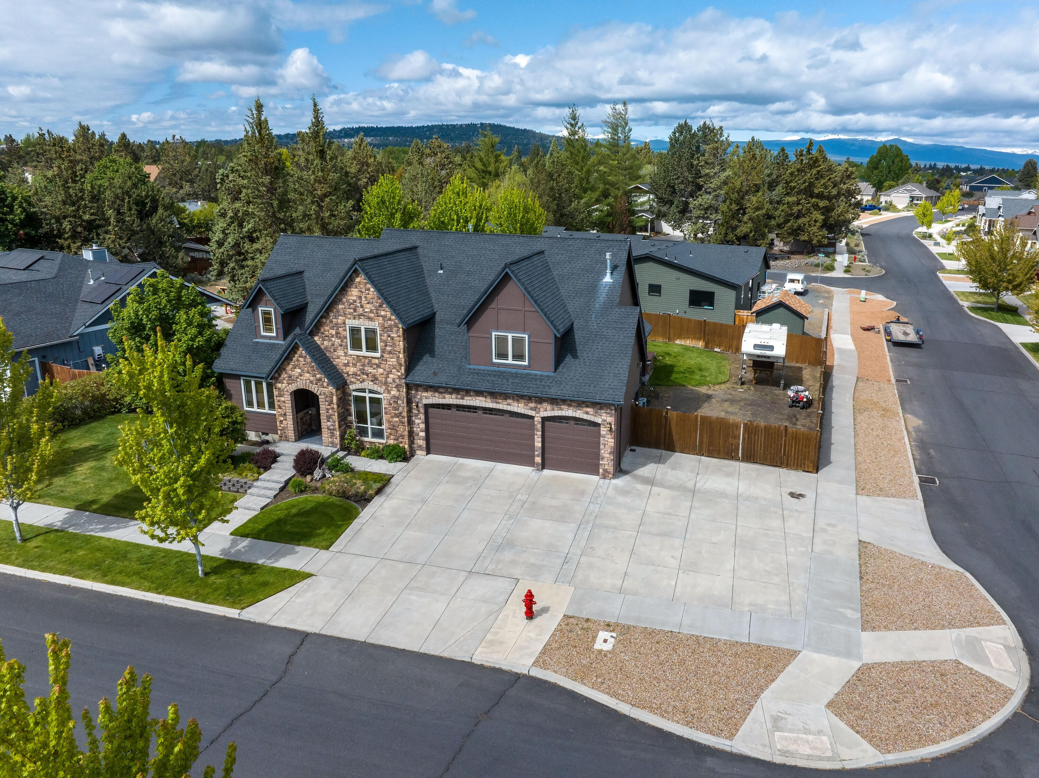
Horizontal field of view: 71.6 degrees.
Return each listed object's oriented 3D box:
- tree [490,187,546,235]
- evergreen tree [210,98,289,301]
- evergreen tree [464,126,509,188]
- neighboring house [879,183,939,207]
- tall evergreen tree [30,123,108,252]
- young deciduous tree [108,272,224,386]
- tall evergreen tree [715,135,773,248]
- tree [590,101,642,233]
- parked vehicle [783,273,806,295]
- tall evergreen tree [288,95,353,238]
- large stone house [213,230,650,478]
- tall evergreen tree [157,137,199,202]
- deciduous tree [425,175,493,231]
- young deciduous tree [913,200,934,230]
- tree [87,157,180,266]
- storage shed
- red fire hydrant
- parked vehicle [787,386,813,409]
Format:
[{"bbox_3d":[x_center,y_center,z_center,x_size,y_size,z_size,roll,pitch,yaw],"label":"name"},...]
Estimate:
[{"bbox_3d":[-0.082,-8.381,48.500,4.200,10.144,4.200,6,18,17],"label":"tree"},{"bbox_3d":[-23.619,-16.307,63.000,7.200,16.988,7.200,6,18,17],"label":"evergreen tree"},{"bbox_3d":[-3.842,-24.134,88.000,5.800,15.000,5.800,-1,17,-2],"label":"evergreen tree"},{"bbox_3d":[114.314,-56.879,211.000,10.500,6.000,12.800,-14,22,-38],"label":"neighboring house"},{"bbox_3d":[-51.514,-21.670,82.543,7.800,16.570,7.800,-10,20,-30],"label":"tall evergreen tree"},{"bbox_3d":[-17.107,-2.154,35.000,5.800,7.181,5.800,6,18,17],"label":"young deciduous tree"},{"bbox_3d":[31.219,-27.424,101.000,8.000,14.800,8.000,5,18,16],"label":"tall evergreen tree"},{"bbox_3d":[14.273,-31.228,105.927,7.500,20.730,7.500,2,17,7],"label":"tree"},{"bbox_3d":[27.800,-10.450,72.700,1.850,1.750,4.500,7,19,22],"label":"parked vehicle"},{"bbox_3d":[-17.716,-16.703,64.000,6.600,17.238,6.600,6,18,17],"label":"tall evergreen tree"},{"bbox_3d":[-3.212,-3.037,35.270,18.850,9.200,13.600,6,18,17],"label":"large stone house"},{"bbox_3d":[-61.541,-38.579,132.000,7.000,15.000,7.000,-7,19,-23],"label":"tall evergreen tree"},{"bbox_3d":[-4.242,-9.403,50.500,5.000,10.855,5.000,6,18,17],"label":"deciduous tree"},{"bbox_3d":[68.075,-28.998,122.000,3.300,5.800,3.300,9,20,27],"label":"young deciduous tree"},{"bbox_3d":[-42.852,-19.221,80.096,9.600,12.850,9.600,-9,19,-26],"label":"tree"},{"bbox_3d":[18.415,-4.808,50.609,3.600,3.532,4.800,8,19,22],"label":"storage shed"},{"bbox_3d":[0.274,6.197,20.598,0.440,0.977,0.370,8,19,22],"label":"red fire hydrant"},{"bbox_3d":[14.967,0.333,38.524,1.220,1.000,1.700,6,18,17],"label":"parked vehicle"}]

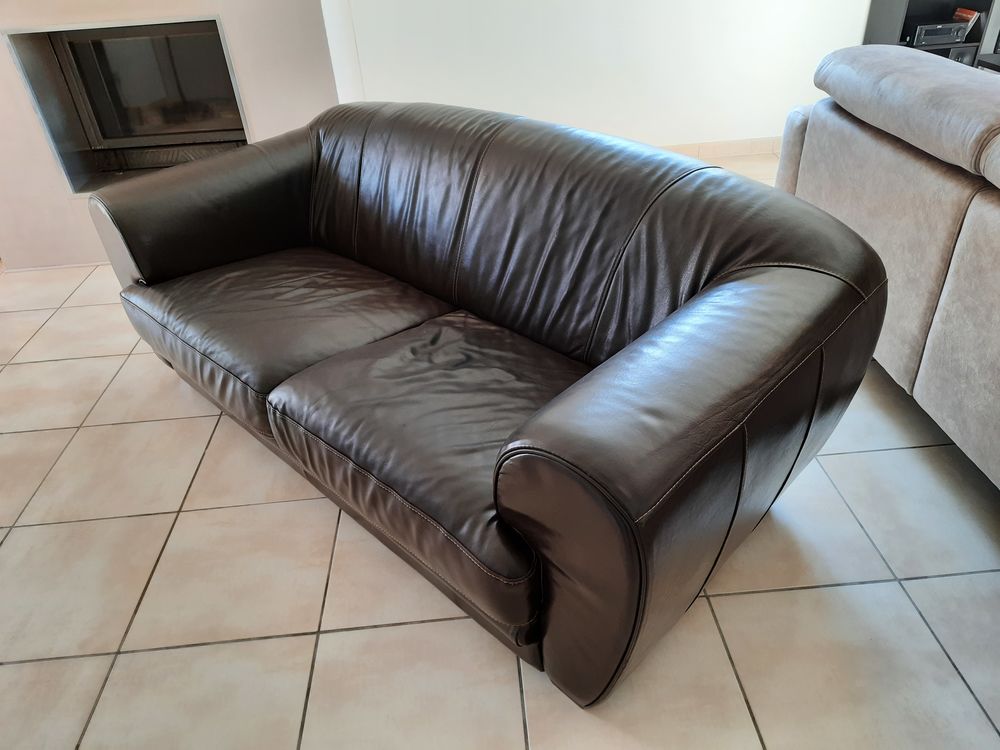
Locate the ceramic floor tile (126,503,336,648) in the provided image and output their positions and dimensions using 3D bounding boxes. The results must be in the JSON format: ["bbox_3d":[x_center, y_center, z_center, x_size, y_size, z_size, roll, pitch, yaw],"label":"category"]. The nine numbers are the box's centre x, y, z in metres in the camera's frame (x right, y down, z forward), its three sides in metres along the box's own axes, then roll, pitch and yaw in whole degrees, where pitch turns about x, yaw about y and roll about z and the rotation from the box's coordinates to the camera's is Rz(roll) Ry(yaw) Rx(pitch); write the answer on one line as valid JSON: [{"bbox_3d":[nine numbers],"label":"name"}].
[{"bbox_3d":[-0.643,0.482,1.728,0.439,0.010,0.420,-5,35,-1],"label":"ceramic floor tile"}]

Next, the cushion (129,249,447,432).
[{"bbox_3d":[-0.697,-0.207,2.248,0.902,0.209,0.682,27,46,36],"label":"cushion"}]

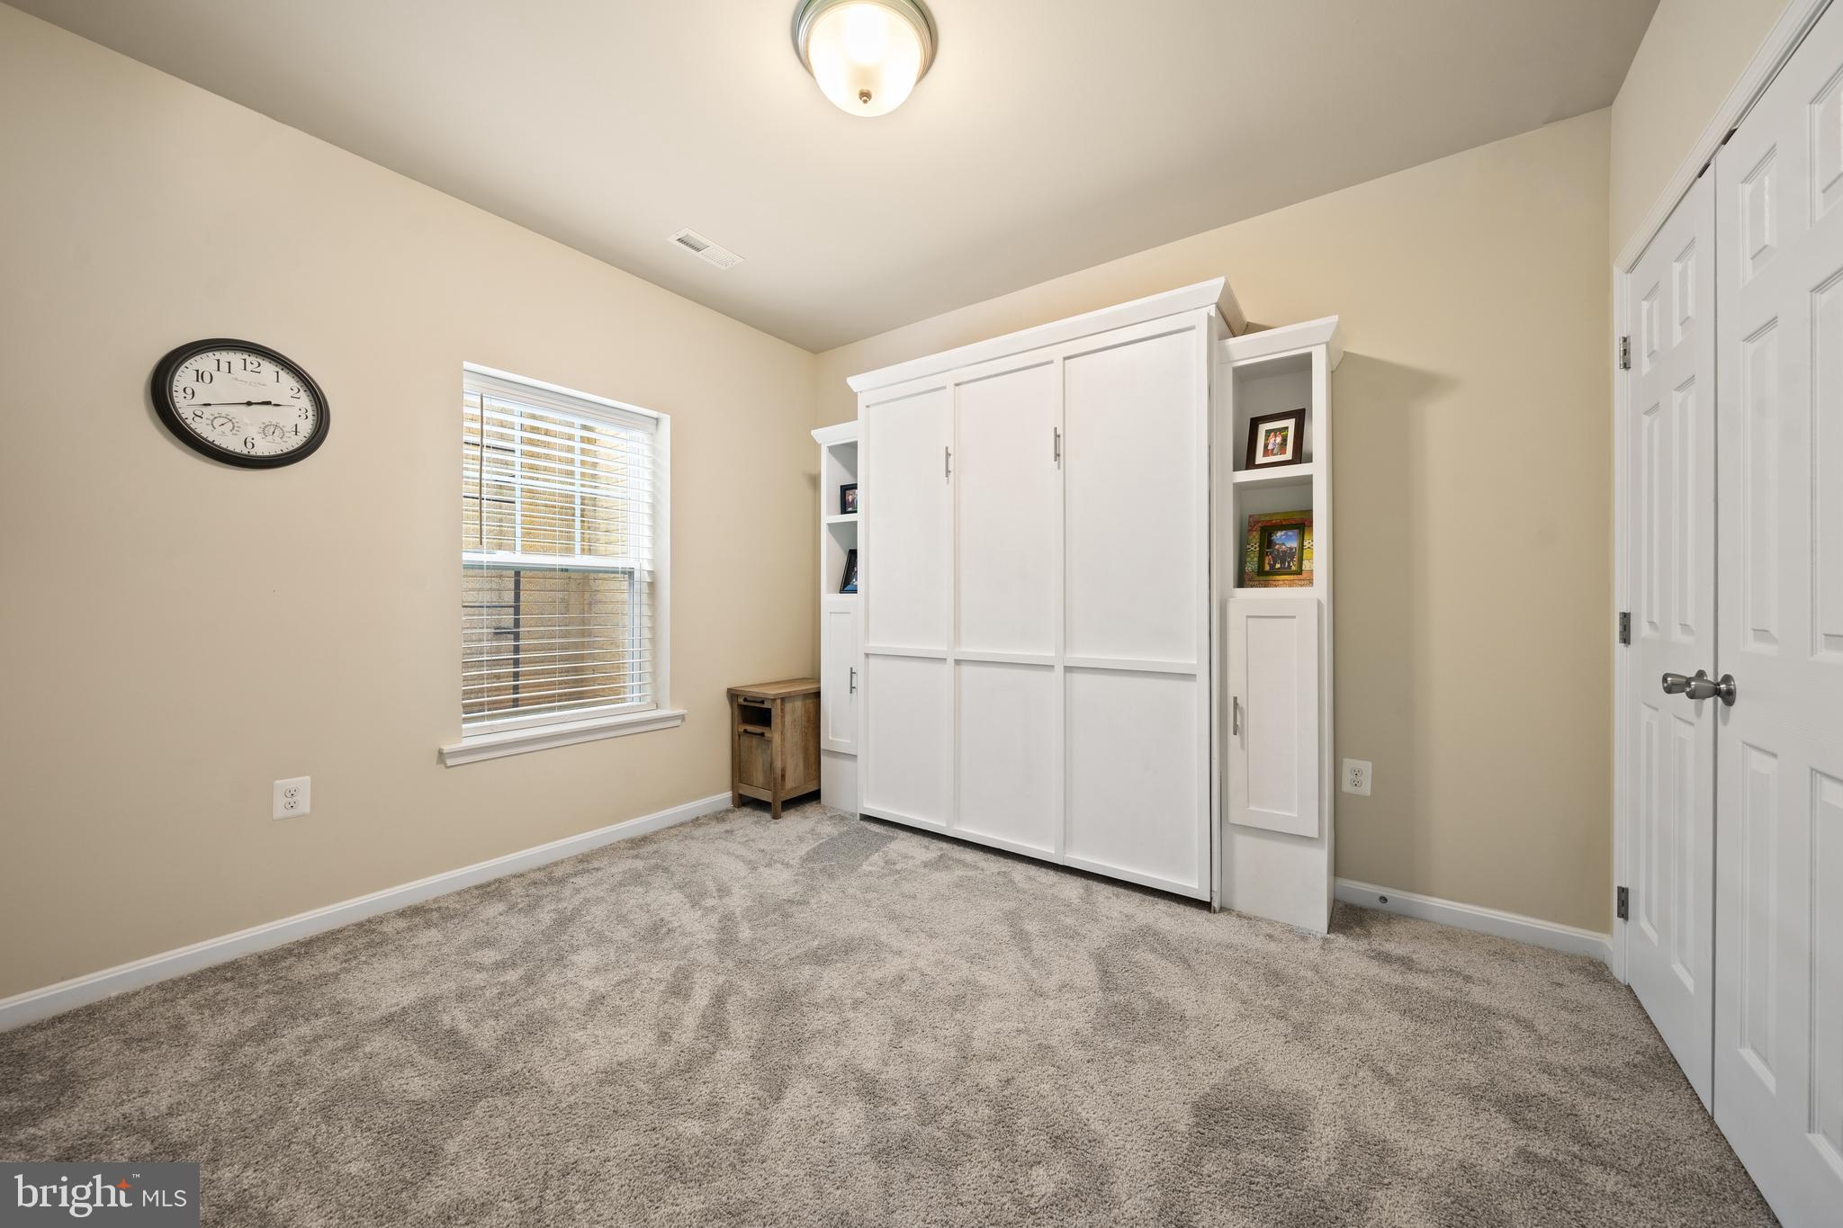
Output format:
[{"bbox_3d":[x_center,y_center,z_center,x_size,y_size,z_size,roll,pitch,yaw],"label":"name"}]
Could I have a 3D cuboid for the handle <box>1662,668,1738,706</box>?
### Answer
[{"bbox_3d":[1.647,0.155,1.310,0.060,0.066,0.190,0,1,37],"label":"handle"}]

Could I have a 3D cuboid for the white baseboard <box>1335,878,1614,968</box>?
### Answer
[{"bbox_3d":[1.850,1.039,2.108,0.710,0.087,0.016,0,1,35],"label":"white baseboard"}]

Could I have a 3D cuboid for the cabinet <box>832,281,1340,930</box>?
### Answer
[{"bbox_3d":[0.570,-0.057,2.741,2.170,2.260,0.410,0,1,35],"label":"cabinet"}]

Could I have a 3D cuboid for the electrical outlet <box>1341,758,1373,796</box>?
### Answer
[{"bbox_3d":[1.612,0.606,2.271,0.080,0.124,0.010,0,1,35],"label":"electrical outlet"}]

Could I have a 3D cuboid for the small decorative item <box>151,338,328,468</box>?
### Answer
[{"bbox_3d":[-2.095,-0.643,1.907,0.050,0.370,0.365,0,1,37],"label":"small decorative item"}]

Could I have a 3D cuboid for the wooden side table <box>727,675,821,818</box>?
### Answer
[{"bbox_3d":[-0.737,0.749,3.492,0.355,0.630,0.540,0,1,35],"label":"wooden side table"}]

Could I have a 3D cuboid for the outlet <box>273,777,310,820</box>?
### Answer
[{"bbox_3d":[-2.062,0.602,2.014,0.010,0.124,0.080,0,1,37],"label":"outlet"}]

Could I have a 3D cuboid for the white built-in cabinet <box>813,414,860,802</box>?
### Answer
[{"bbox_3d":[-0.358,0.043,3.430,0.350,2.045,0.345,0,1,35],"label":"white built-in cabinet"}]

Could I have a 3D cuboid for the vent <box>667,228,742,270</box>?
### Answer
[{"bbox_3d":[-0.931,-1.583,2.670,0.148,0.020,0.288,0,1,35],"label":"vent"}]

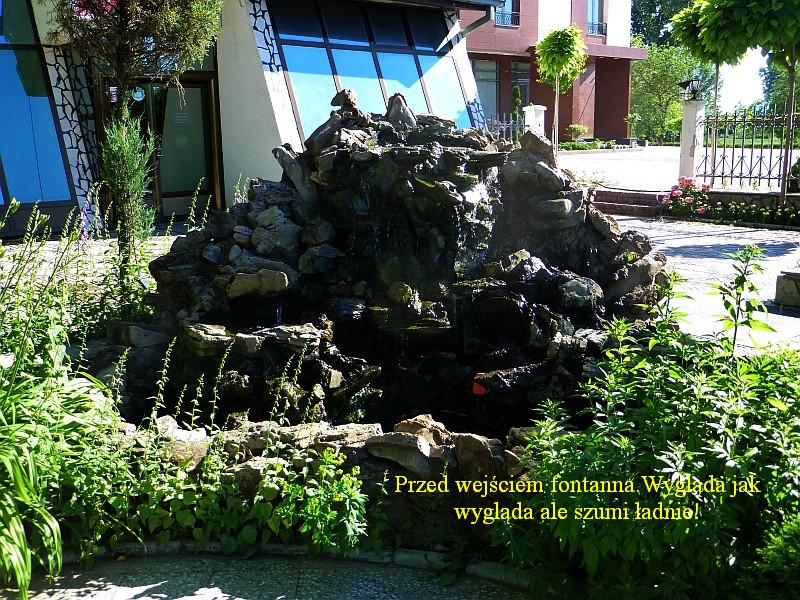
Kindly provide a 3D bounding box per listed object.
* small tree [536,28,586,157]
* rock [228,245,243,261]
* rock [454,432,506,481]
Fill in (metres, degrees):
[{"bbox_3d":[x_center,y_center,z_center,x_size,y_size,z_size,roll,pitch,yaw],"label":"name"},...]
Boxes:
[{"bbox_3d":[4.289,-5.372,21.000,1.335,3.862,1.360,1,12,11],"label":"small tree"},{"bbox_3d":[-1.015,-0.293,4.850,0.086,0.091,0.085,-3,13,-12],"label":"rock"},{"bbox_3d":[0.310,0.604,3.030,0.190,0.180,0.160,-1,12,0],"label":"rock"}]

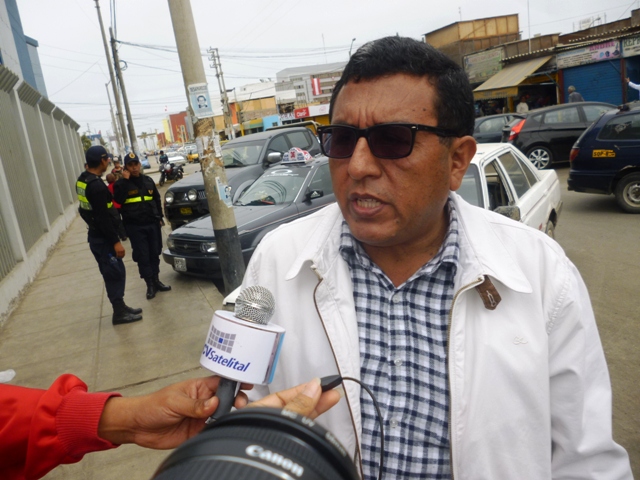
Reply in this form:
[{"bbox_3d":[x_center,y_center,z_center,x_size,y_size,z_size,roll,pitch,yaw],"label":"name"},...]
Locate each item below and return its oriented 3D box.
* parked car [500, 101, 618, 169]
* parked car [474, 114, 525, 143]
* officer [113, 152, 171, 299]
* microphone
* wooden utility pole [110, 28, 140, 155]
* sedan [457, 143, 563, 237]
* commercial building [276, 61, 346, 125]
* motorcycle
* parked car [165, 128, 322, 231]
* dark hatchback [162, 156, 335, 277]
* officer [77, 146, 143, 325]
[{"bbox_3d":[6.589,-2.585,12.959,4.100,1.450,1.700,-6,12,9],"label":"parked car"},{"bbox_3d":[5.834,-2.987,15.618,4.000,1.430,1.700,-5,12,13],"label":"parked car"},{"bbox_3d":[-2.156,-0.164,6.289,0.550,1.700,0.400,-14,13,-26],"label":"officer"},{"bbox_3d":[-0.104,0.148,0.670,0.097,0.195,0.097,16,-4,20],"label":"microphone"},{"bbox_3d":[-9.818,-6.610,26.817,0.320,8.270,0.320,-13,12,-23],"label":"wooden utility pole"},{"bbox_3d":[1.522,-0.257,5.878,1.650,1.380,4.250,0,14,35],"label":"sedan"},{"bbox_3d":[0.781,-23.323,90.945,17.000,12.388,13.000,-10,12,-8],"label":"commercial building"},{"bbox_3d":[-7.745,-3.364,27.000,2.000,1.120,0.750,-16,14,-33],"label":"motorcycle"},{"bbox_3d":[-1.108,-1.317,11.003,1.800,1.760,5.100,-2,13,28],"label":"parked car"},{"bbox_3d":[-0.079,-0.485,7.648,4.300,1.400,1.670,-18,15,-41],"label":"dark hatchback"},{"bbox_3d":[-2.181,-0.026,5.364,0.450,1.740,0.520,-15,13,-30],"label":"officer"}]

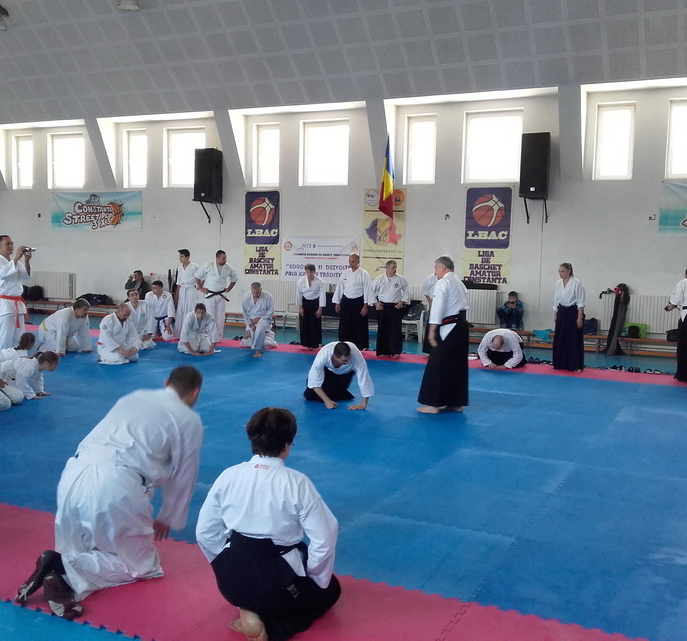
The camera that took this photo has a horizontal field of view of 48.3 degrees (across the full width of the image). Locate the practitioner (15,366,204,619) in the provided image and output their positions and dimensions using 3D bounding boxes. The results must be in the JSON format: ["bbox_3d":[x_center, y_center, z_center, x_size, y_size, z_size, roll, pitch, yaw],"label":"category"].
[{"bbox_3d":[-1.164,0.811,3.935,0.620,1.090,0.880,5,6,37],"label":"practitioner"}]

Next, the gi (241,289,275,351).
[{"bbox_3d":[-1.488,0.046,13.380,0.560,1.020,0.750,1,4,-3],"label":"gi"}]

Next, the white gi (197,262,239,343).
[{"bbox_3d":[-2.386,-0.360,14.500,0.800,1.560,0.420,1,5,-7],"label":"white gi"}]

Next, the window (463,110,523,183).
[{"bbox_3d":[3.113,-3.627,16.041,1.250,1.500,0.160,3,5,25],"label":"window"}]

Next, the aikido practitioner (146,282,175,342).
[{"bbox_3d":[-3.551,-0.208,14.828,0.560,1.150,0.650,1,5,-3],"label":"aikido practitioner"}]

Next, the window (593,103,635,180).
[{"bbox_3d":[5.081,-3.358,14.381,0.705,1.434,0.140,4,5,26],"label":"window"}]

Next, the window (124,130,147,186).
[{"bbox_3d":[-5.237,-4.083,19.324,0.773,1.479,0.140,4,5,26],"label":"window"}]

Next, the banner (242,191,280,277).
[{"bbox_3d":[-1.885,-2.017,17.755,0.973,2.002,0.030,3,5,24],"label":"banner"}]

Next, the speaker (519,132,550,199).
[{"bbox_3d":[3.868,-3.093,15.334,0.530,1.220,0.460,3,5,25],"label":"speaker"}]

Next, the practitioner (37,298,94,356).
[{"bbox_3d":[-4.599,0.087,12.615,0.750,0.880,0.560,4,5,27],"label":"practitioner"}]

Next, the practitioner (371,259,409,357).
[{"bbox_3d":[0.809,-0.225,13.285,0.640,1.680,0.380,2,4,6],"label":"practitioner"}]

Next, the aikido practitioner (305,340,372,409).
[{"bbox_3d":[-0.061,0.585,8.857,0.720,0.690,0.950,0,5,-12],"label":"aikido practitioner"}]

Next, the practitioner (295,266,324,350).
[{"bbox_3d":[-0.584,-0.255,13.937,0.510,1.550,0.420,2,5,6],"label":"practitioner"}]

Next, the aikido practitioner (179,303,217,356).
[{"bbox_3d":[-2.478,0.103,13.016,0.640,0.870,0.820,1,5,-9],"label":"aikido practitioner"}]

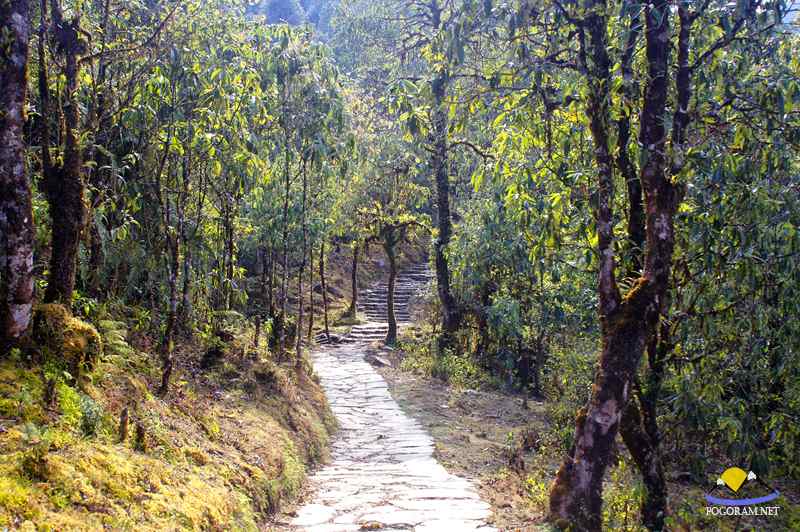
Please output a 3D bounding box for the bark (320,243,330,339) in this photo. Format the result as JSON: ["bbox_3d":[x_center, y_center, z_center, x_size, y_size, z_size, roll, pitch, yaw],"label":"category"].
[{"bbox_3d":[-1.518,0.499,19.000,0.198,2.038,0.163,0,0,0],"label":"bark"}]

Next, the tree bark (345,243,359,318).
[{"bbox_3d":[-1.170,0.350,22.500,0.328,1.834,0.270,0,0,0],"label":"tree bark"}]

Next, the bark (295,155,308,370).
[{"bbox_3d":[-1.479,-0.053,14.000,0.204,3.063,0.179,0,0,0],"label":"bark"}]

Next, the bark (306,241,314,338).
[{"bbox_3d":[-1.728,0.512,18.000,0.150,1.853,0.139,0,0,0],"label":"bark"}]

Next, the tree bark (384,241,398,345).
[{"bbox_3d":[-0.167,0.520,18.300,0.267,2.119,0.261,0,0,0],"label":"tree bark"}]

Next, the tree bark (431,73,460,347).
[{"bbox_3d":[0.854,-1.060,17.500,0.546,5.142,0.507,0,0,0],"label":"tree bark"}]

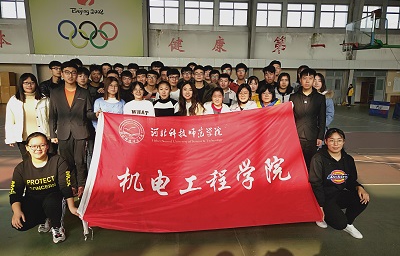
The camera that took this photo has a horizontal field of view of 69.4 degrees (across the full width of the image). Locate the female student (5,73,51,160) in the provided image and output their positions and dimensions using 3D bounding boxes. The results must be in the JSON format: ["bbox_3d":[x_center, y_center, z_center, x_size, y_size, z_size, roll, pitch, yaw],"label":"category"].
[{"bbox_3d":[-2.285,0.093,3.924,0.500,1.638,0.300,-4,10,-27],"label":"female student"}]

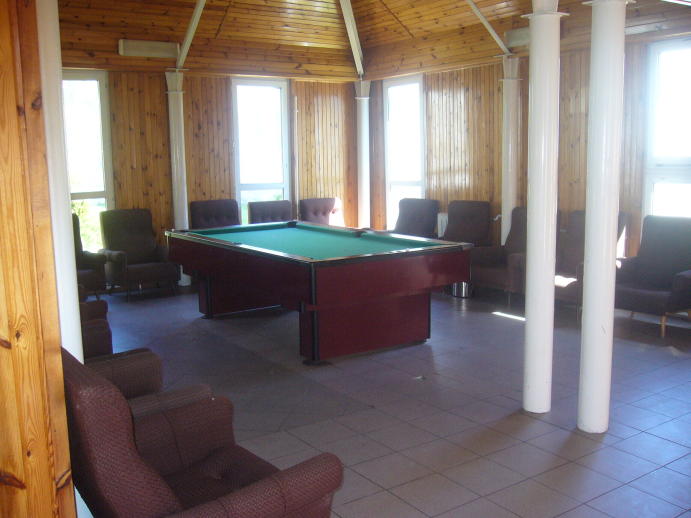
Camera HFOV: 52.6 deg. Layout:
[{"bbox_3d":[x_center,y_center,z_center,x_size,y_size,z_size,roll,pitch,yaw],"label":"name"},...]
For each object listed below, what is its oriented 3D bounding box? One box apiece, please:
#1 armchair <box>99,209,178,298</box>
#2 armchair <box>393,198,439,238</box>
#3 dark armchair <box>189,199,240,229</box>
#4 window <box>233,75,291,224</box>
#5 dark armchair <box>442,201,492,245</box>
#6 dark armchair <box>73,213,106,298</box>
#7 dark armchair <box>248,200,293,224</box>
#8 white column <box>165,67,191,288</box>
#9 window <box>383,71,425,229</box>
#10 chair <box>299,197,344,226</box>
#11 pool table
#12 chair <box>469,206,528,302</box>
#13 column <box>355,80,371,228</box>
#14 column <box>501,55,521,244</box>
[{"bbox_3d":[-2.367,-0.077,8.055,0.700,0.950,0.790,-6,9,-31],"label":"armchair"},{"bbox_3d":[0.667,-0.283,8.886,0.790,0.940,0.760,-7,10,-34],"label":"armchair"},{"bbox_3d":[-1.490,-0.181,8.587,0.700,0.980,0.780,-6,9,-31],"label":"dark armchair"},{"bbox_3d":[-1.099,-1.067,9.241,0.760,2.480,0.120,-6,9,-31],"label":"window"},{"bbox_3d":[1.166,-0.184,8.156,0.790,0.940,0.760,-7,10,-34],"label":"dark armchair"},{"bbox_3d":[-3.002,0.008,7.360,0.760,0.940,0.790,-7,10,-34],"label":"dark armchair"},{"bbox_3d":[-0.799,-0.248,8.828,0.760,0.950,0.790,-7,10,-34],"label":"dark armchair"},{"bbox_3d":[-1.971,-0.946,8.250,0.200,2.530,0.200,-7,10,-34],"label":"white column"},{"bbox_3d":[0.794,-1.086,9.146,0.120,2.480,0.750,-8,10,-40],"label":"window"},{"bbox_3d":[-0.207,-0.305,9.353,0.700,0.970,0.780,-6,9,-31],"label":"chair"},{"bbox_3d":[-0.381,0.210,6.285,1.480,0.805,2.720,-6,10,-34],"label":"pool table"},{"bbox_3d":[1.825,-0.054,7.383,0.790,0.950,0.700,-8,10,-40],"label":"chair"},{"bbox_3d":[0.261,-1.206,9.741,0.200,2.530,0.200,-1,8,0],"label":"column"},{"bbox_3d":[1.805,-0.922,7.628,0.200,2.530,0.200,-7,10,-34],"label":"column"}]

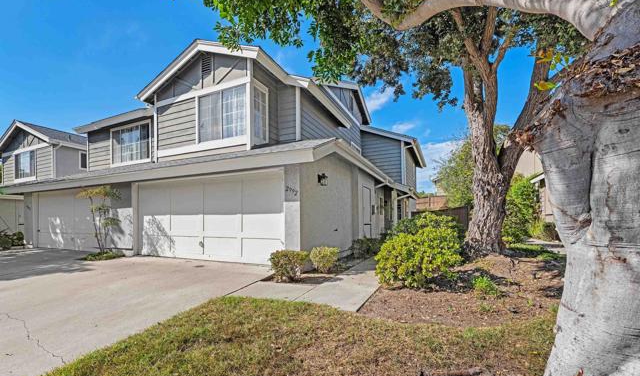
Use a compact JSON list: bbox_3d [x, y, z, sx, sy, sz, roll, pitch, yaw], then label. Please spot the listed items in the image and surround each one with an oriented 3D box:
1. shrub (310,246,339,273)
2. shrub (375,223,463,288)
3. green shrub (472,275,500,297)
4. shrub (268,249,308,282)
[{"bbox_3d":[0.089,1.409,4.900,0.550,0.530,0.520,0,-5,0],"label":"shrub"},{"bbox_3d":[1.743,1.194,4.400,1.430,1.000,1.280,0,-5,0],"label":"shrub"},{"bbox_3d":[2.209,1.307,3.300,0.340,0.280,0.320,0,-5,0],"label":"green shrub"},{"bbox_3d":[-0.564,1.387,4.450,0.700,0.560,0.640,0,-5,0],"label":"shrub"}]

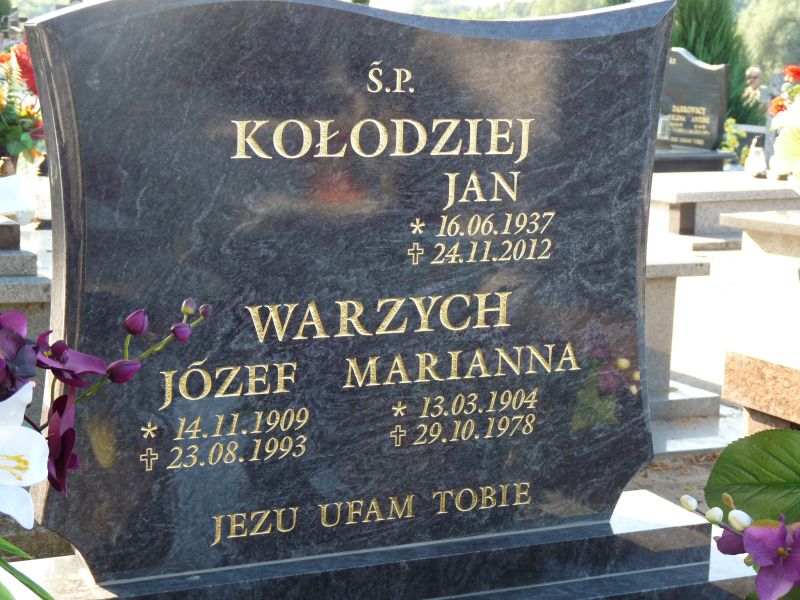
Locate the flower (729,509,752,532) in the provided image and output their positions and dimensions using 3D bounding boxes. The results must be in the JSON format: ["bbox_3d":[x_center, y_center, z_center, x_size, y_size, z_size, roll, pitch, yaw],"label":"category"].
[{"bbox_3d":[0.386,0.250,2.120,0.027,0.026,0.026,5,10,21],"label":"flower"}]

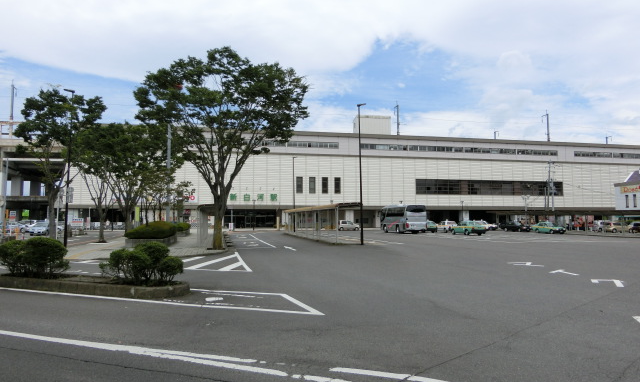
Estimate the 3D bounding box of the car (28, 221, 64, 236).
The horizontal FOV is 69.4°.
[{"bbox_3d":[-28.250,3.832,47.654,1.700,1.460,4.400,1,-4,-12],"label":"car"}]

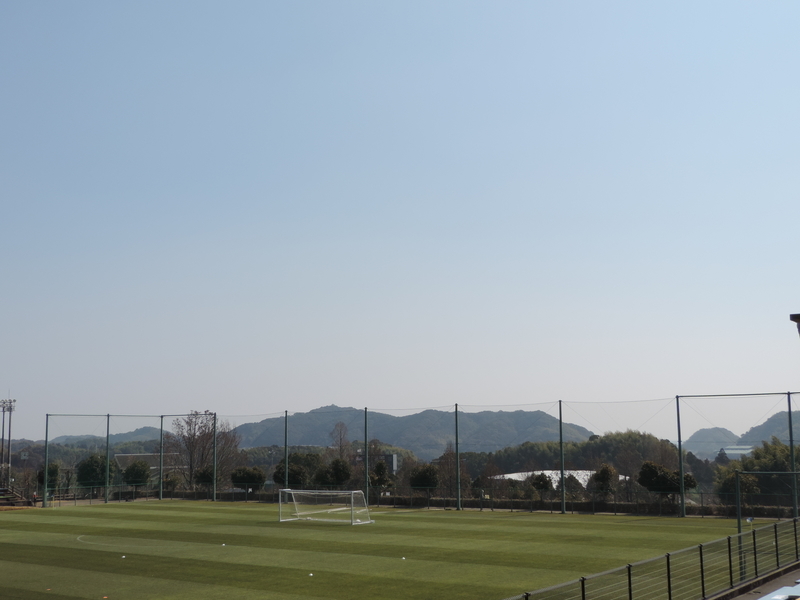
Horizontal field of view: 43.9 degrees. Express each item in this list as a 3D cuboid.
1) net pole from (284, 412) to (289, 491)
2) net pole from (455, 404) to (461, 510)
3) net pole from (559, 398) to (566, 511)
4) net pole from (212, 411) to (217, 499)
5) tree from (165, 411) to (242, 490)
[{"bbox_3d":[-11.898,16.410,104.109,0.300,9.710,0.300,-6,-10,35],"label":"net pole"},{"bbox_3d":[5.362,14.495,92.097,0.300,9.710,0.300,-6,-10,35],"label":"net pole"},{"bbox_3d":[13.991,13.537,86.091,0.300,9.710,0.300,-6,-10,35],"label":"net pole"},{"bbox_3d":[-20.528,17.368,110.114,0.300,9.710,0.300,-6,-10,35],"label":"net pole"},{"bbox_3d":[-24.172,18.790,122.232,9.890,10.340,9.200,1,-8,-11],"label":"tree"}]

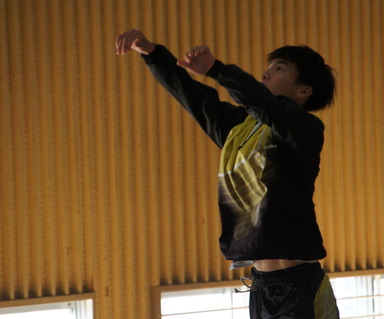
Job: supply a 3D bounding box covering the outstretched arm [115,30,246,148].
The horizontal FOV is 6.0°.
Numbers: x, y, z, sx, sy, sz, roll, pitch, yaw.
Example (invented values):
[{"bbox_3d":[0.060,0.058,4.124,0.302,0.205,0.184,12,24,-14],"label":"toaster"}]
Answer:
[{"bbox_3d":[-0.037,-0.227,11.800,0.580,0.180,0.160,33,-19,-31],"label":"outstretched arm"}]

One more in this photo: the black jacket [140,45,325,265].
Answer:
[{"bbox_3d":[0.142,-0.013,11.750,0.540,0.690,0.480,-2,1,-33],"label":"black jacket"}]

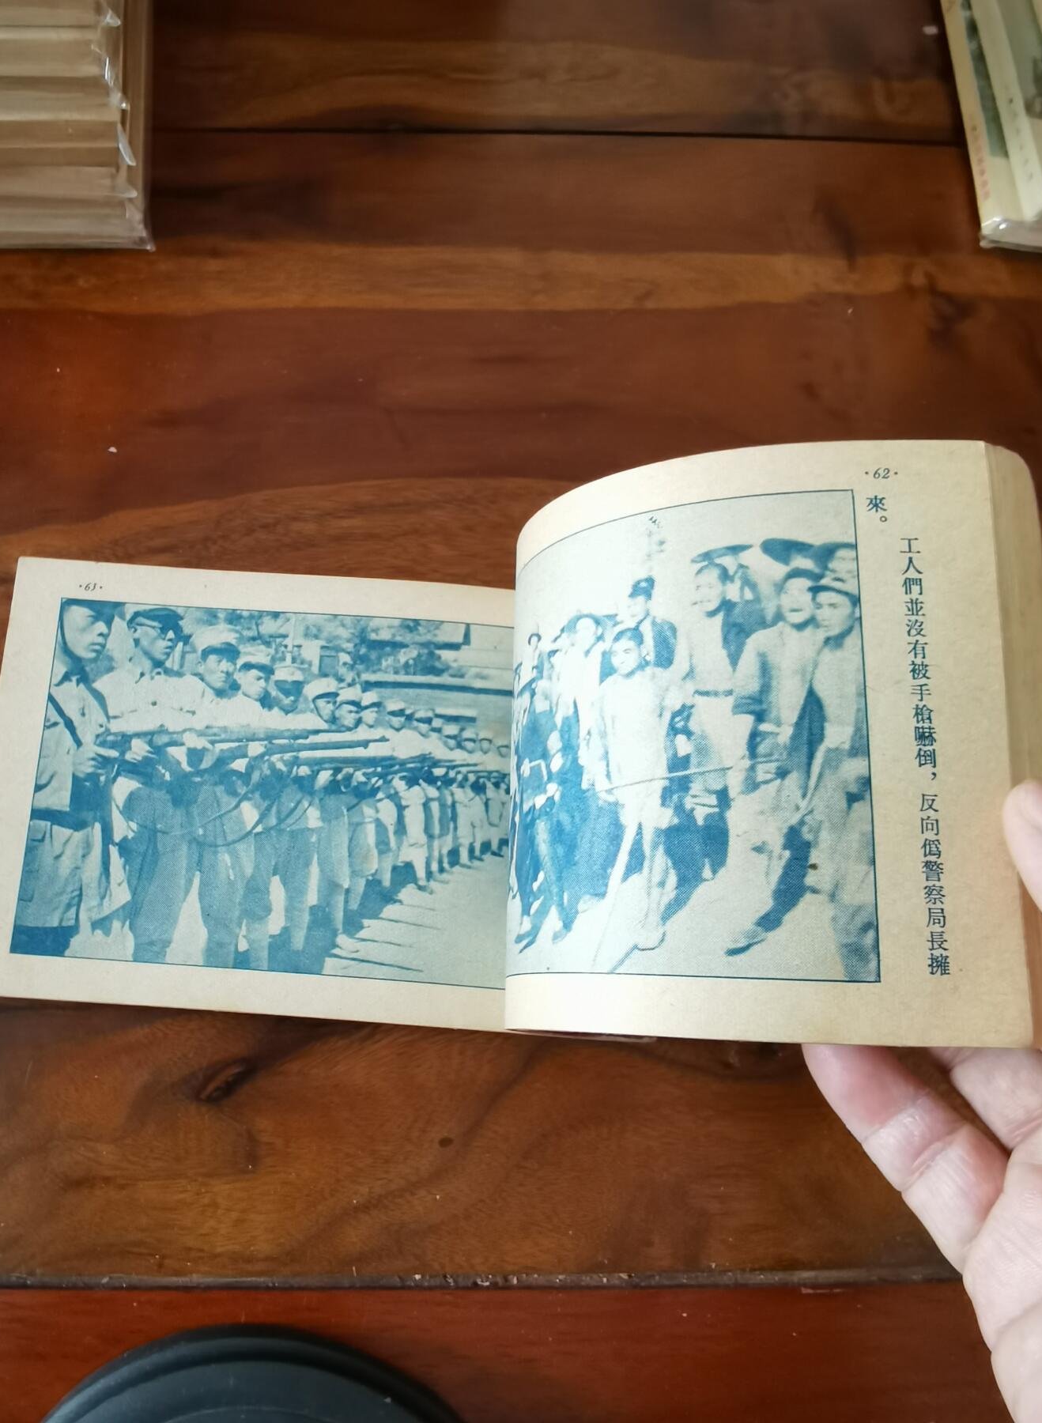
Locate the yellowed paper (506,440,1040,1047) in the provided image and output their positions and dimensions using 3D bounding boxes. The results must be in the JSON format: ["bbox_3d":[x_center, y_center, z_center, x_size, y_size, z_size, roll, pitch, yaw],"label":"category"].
[{"bbox_3d":[0.037,0.006,0.202,0.096,0.031,0.102,-4,75,23],"label":"yellowed paper"}]

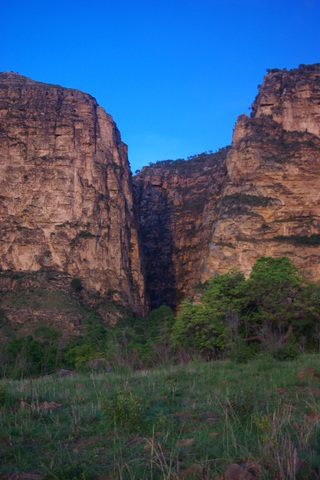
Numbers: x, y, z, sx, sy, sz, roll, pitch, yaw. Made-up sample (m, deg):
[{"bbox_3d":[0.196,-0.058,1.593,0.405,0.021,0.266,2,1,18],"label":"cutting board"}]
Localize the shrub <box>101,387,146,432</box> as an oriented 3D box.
[{"bbox_3d":[-0.574,2.665,10.900,0.720,0.690,0.660,0,-7,0],"label":"shrub"}]

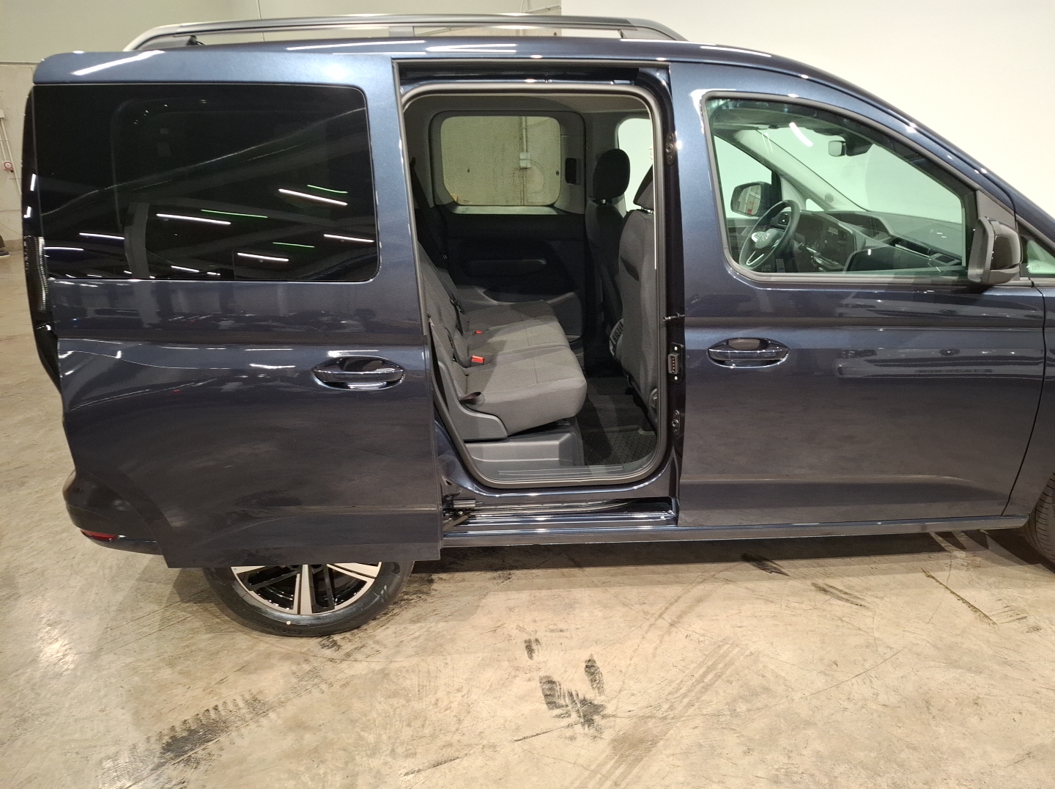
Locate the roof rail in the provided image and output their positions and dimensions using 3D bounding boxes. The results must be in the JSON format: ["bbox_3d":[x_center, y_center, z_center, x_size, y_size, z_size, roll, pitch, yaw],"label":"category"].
[{"bbox_3d":[-0.342,-1.009,1.960,1.580,0.088,0.060,-2,19,-2],"label":"roof rail"}]

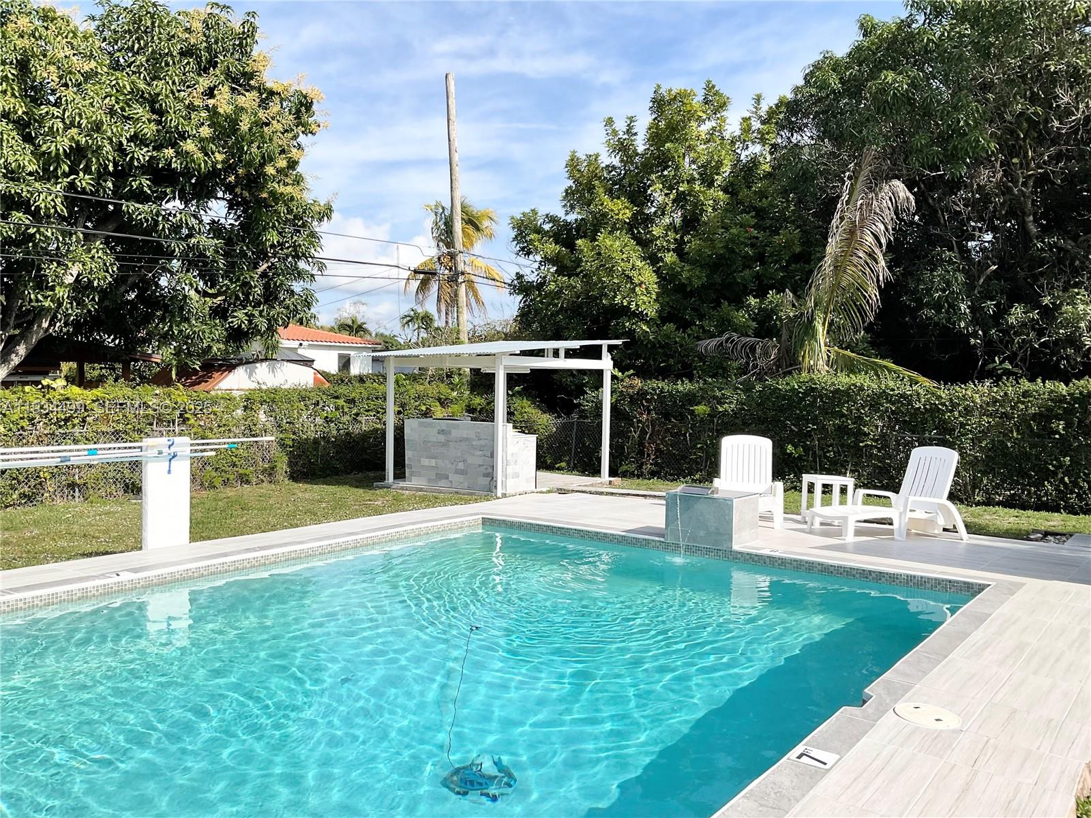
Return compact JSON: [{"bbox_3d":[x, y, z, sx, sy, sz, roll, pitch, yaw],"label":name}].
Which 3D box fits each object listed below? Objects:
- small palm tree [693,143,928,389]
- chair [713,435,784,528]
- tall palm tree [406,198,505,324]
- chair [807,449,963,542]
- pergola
[{"bbox_3d":[4.044,-1.187,13.969,3.200,5.000,2.900,1,1,0],"label":"small palm tree"},{"bbox_3d":[2.189,0.783,9.933,0.720,0.900,0.850,1,2,14],"label":"chair"},{"bbox_3d":[-3.620,-3.912,36.898,4.100,9.000,4.100,1,1,0],"label":"tall palm tree"},{"bbox_3d":[3.437,0.825,9.182,1.400,0.890,0.720,0,2,-20],"label":"chair"},{"bbox_3d":[-0.725,0.031,15.328,2.850,2.450,3.500,2,2,37],"label":"pergola"}]

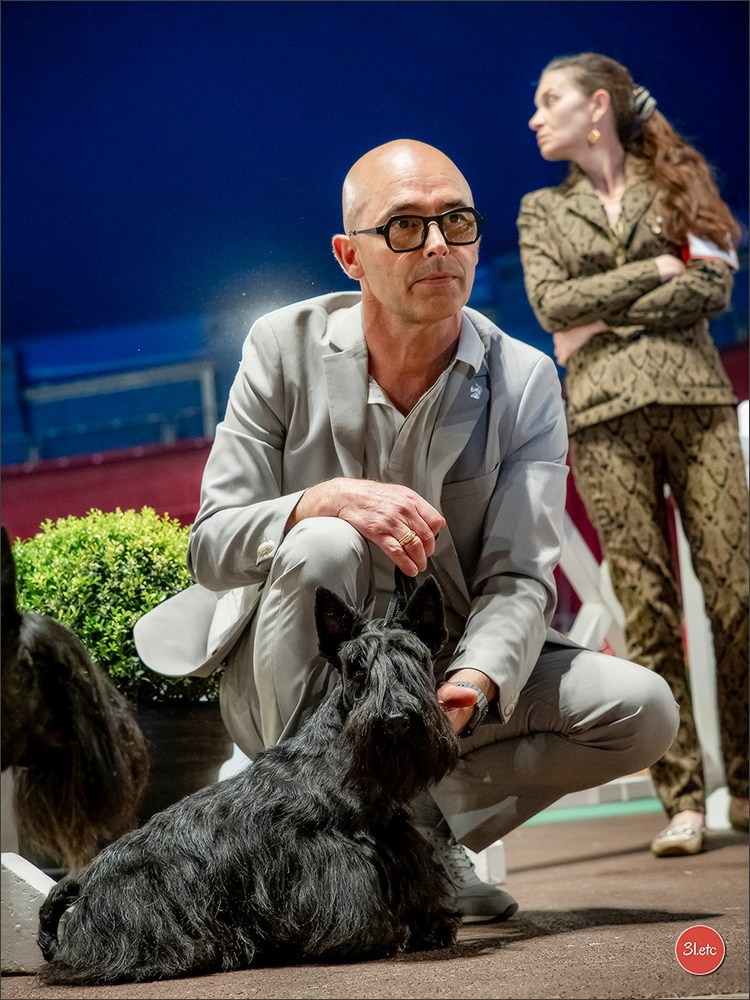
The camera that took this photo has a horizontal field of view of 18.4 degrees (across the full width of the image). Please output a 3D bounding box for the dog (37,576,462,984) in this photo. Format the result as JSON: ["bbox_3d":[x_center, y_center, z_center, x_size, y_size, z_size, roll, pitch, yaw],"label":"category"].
[{"bbox_3d":[-0.139,0.322,2.660,0.450,0.410,0.250,-12,-9,31],"label":"dog"}]

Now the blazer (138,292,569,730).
[{"bbox_3d":[-0.021,0.019,2.960,0.500,0.540,0.460,-5,-8,-16],"label":"blazer"}]

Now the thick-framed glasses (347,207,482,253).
[{"bbox_3d":[0.041,-0.335,2.933,0.143,0.050,0.145,-12,7,-26],"label":"thick-framed glasses"}]

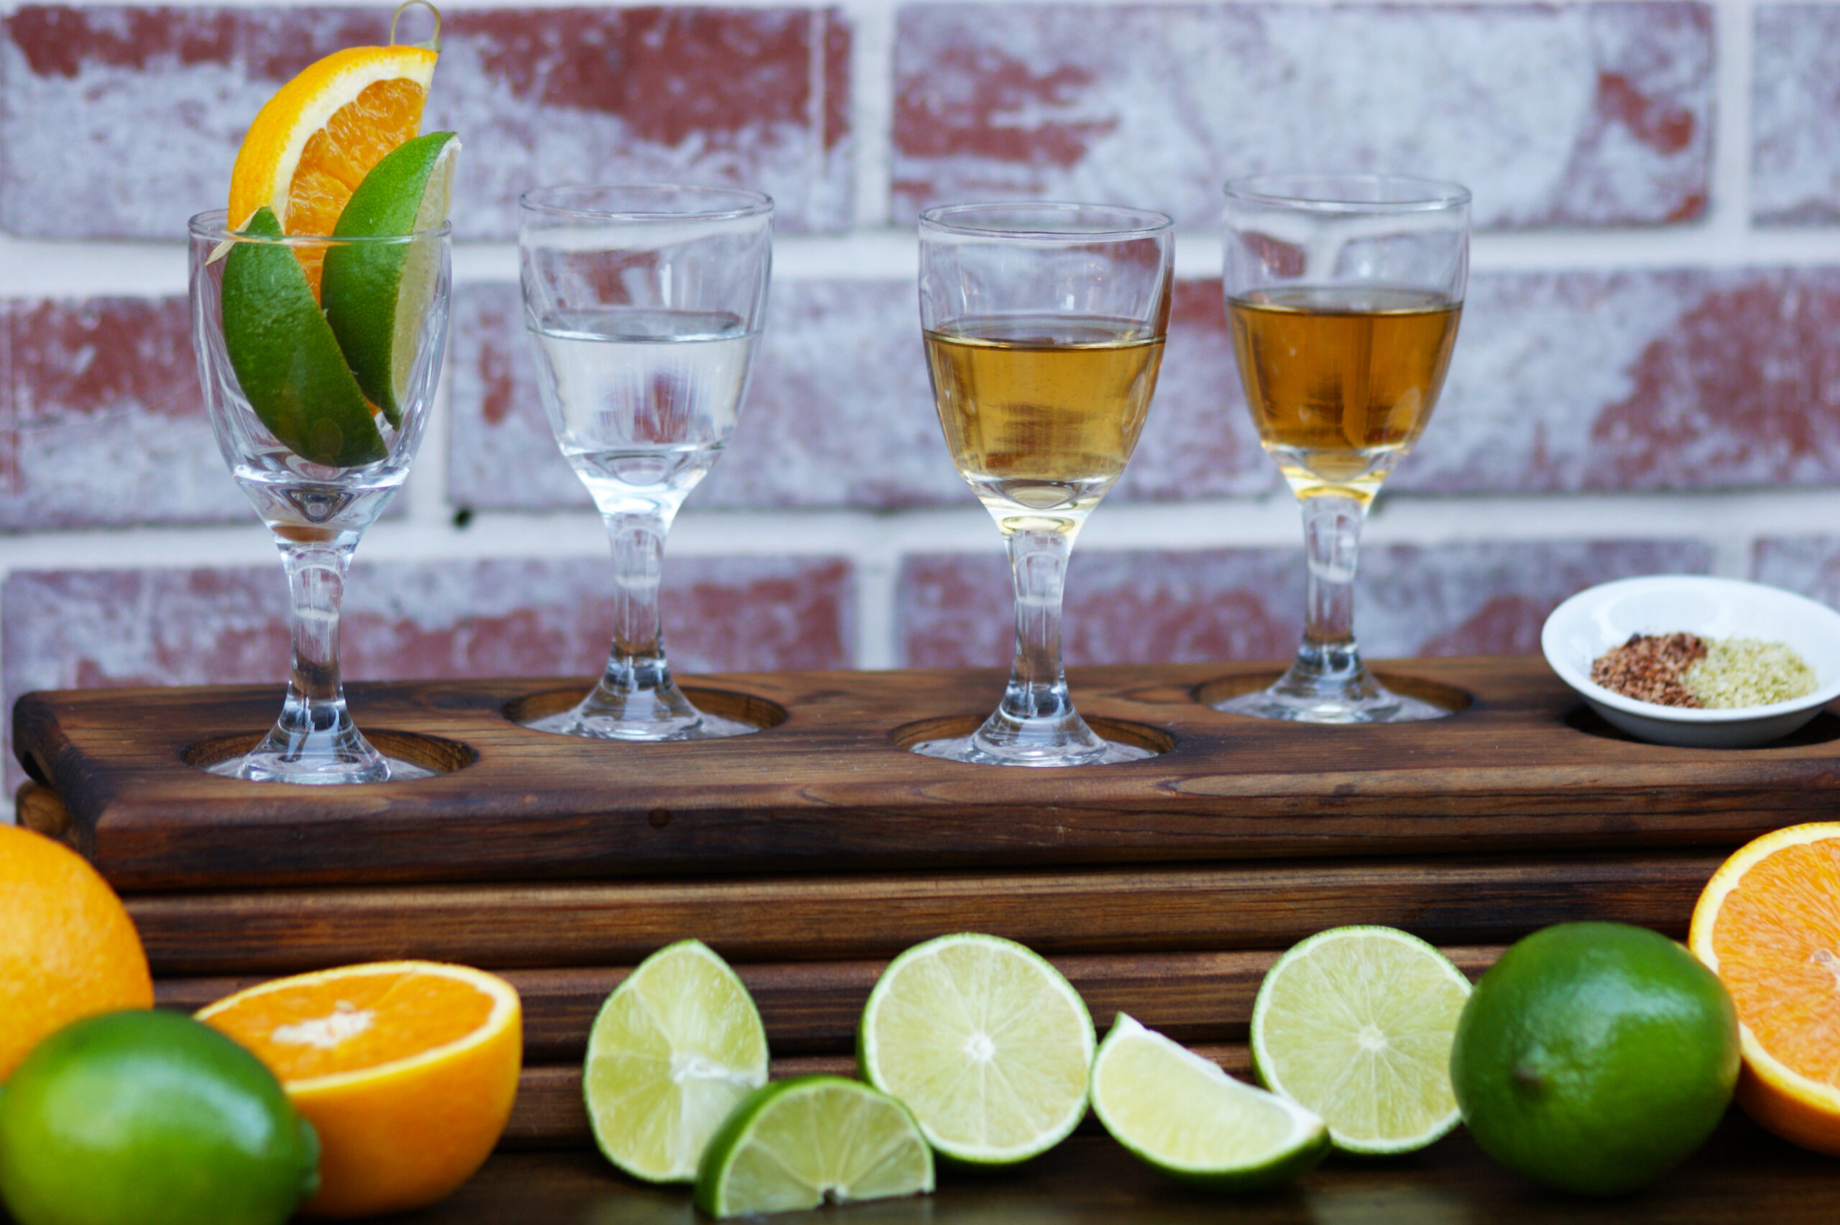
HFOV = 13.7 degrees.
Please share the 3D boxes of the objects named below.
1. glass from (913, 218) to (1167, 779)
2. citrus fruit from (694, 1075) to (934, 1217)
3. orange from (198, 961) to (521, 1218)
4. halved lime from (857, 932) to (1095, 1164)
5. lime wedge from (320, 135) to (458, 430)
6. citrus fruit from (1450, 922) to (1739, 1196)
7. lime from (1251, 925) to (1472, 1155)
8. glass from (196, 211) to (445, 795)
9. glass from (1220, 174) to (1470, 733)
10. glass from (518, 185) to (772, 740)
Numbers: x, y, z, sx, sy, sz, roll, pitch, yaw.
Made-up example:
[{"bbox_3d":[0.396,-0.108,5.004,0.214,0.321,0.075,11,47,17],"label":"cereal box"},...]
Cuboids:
[{"bbox_3d":[0.026,-0.026,1.670,0.056,0.120,0.056,1,10,0],"label":"glass"},{"bbox_3d":[-0.025,0.107,1.585,0.050,0.025,0.026,-4,11,-29],"label":"citrus fruit"},{"bbox_3d":[-0.115,0.102,1.570,0.072,0.039,0.072,-6,19,0],"label":"orange"},{"bbox_3d":[0.010,0.091,1.619,0.049,0.049,0.026,-1,1,-10],"label":"halved lime"},{"bbox_3d":[-0.113,-0.070,1.622,0.027,0.063,0.029,14,10,29],"label":"lime wedge"},{"bbox_3d":[0.140,0.093,1.595,0.059,0.057,0.062,1,10,0],"label":"citrus fruit"},{"bbox_3d":[0.091,0.090,1.631,0.048,0.048,0.026,-1,1,-10],"label":"lime"},{"bbox_3d":[-0.128,-0.022,1.630,0.056,0.120,0.056,1,10,0],"label":"glass"},{"bbox_3d":[0.095,-0.035,1.732,0.056,0.120,0.056,1,10,0],"label":"glass"},{"bbox_3d":[-0.061,-0.030,1.686,0.056,0.120,0.056,1,10,0],"label":"glass"}]

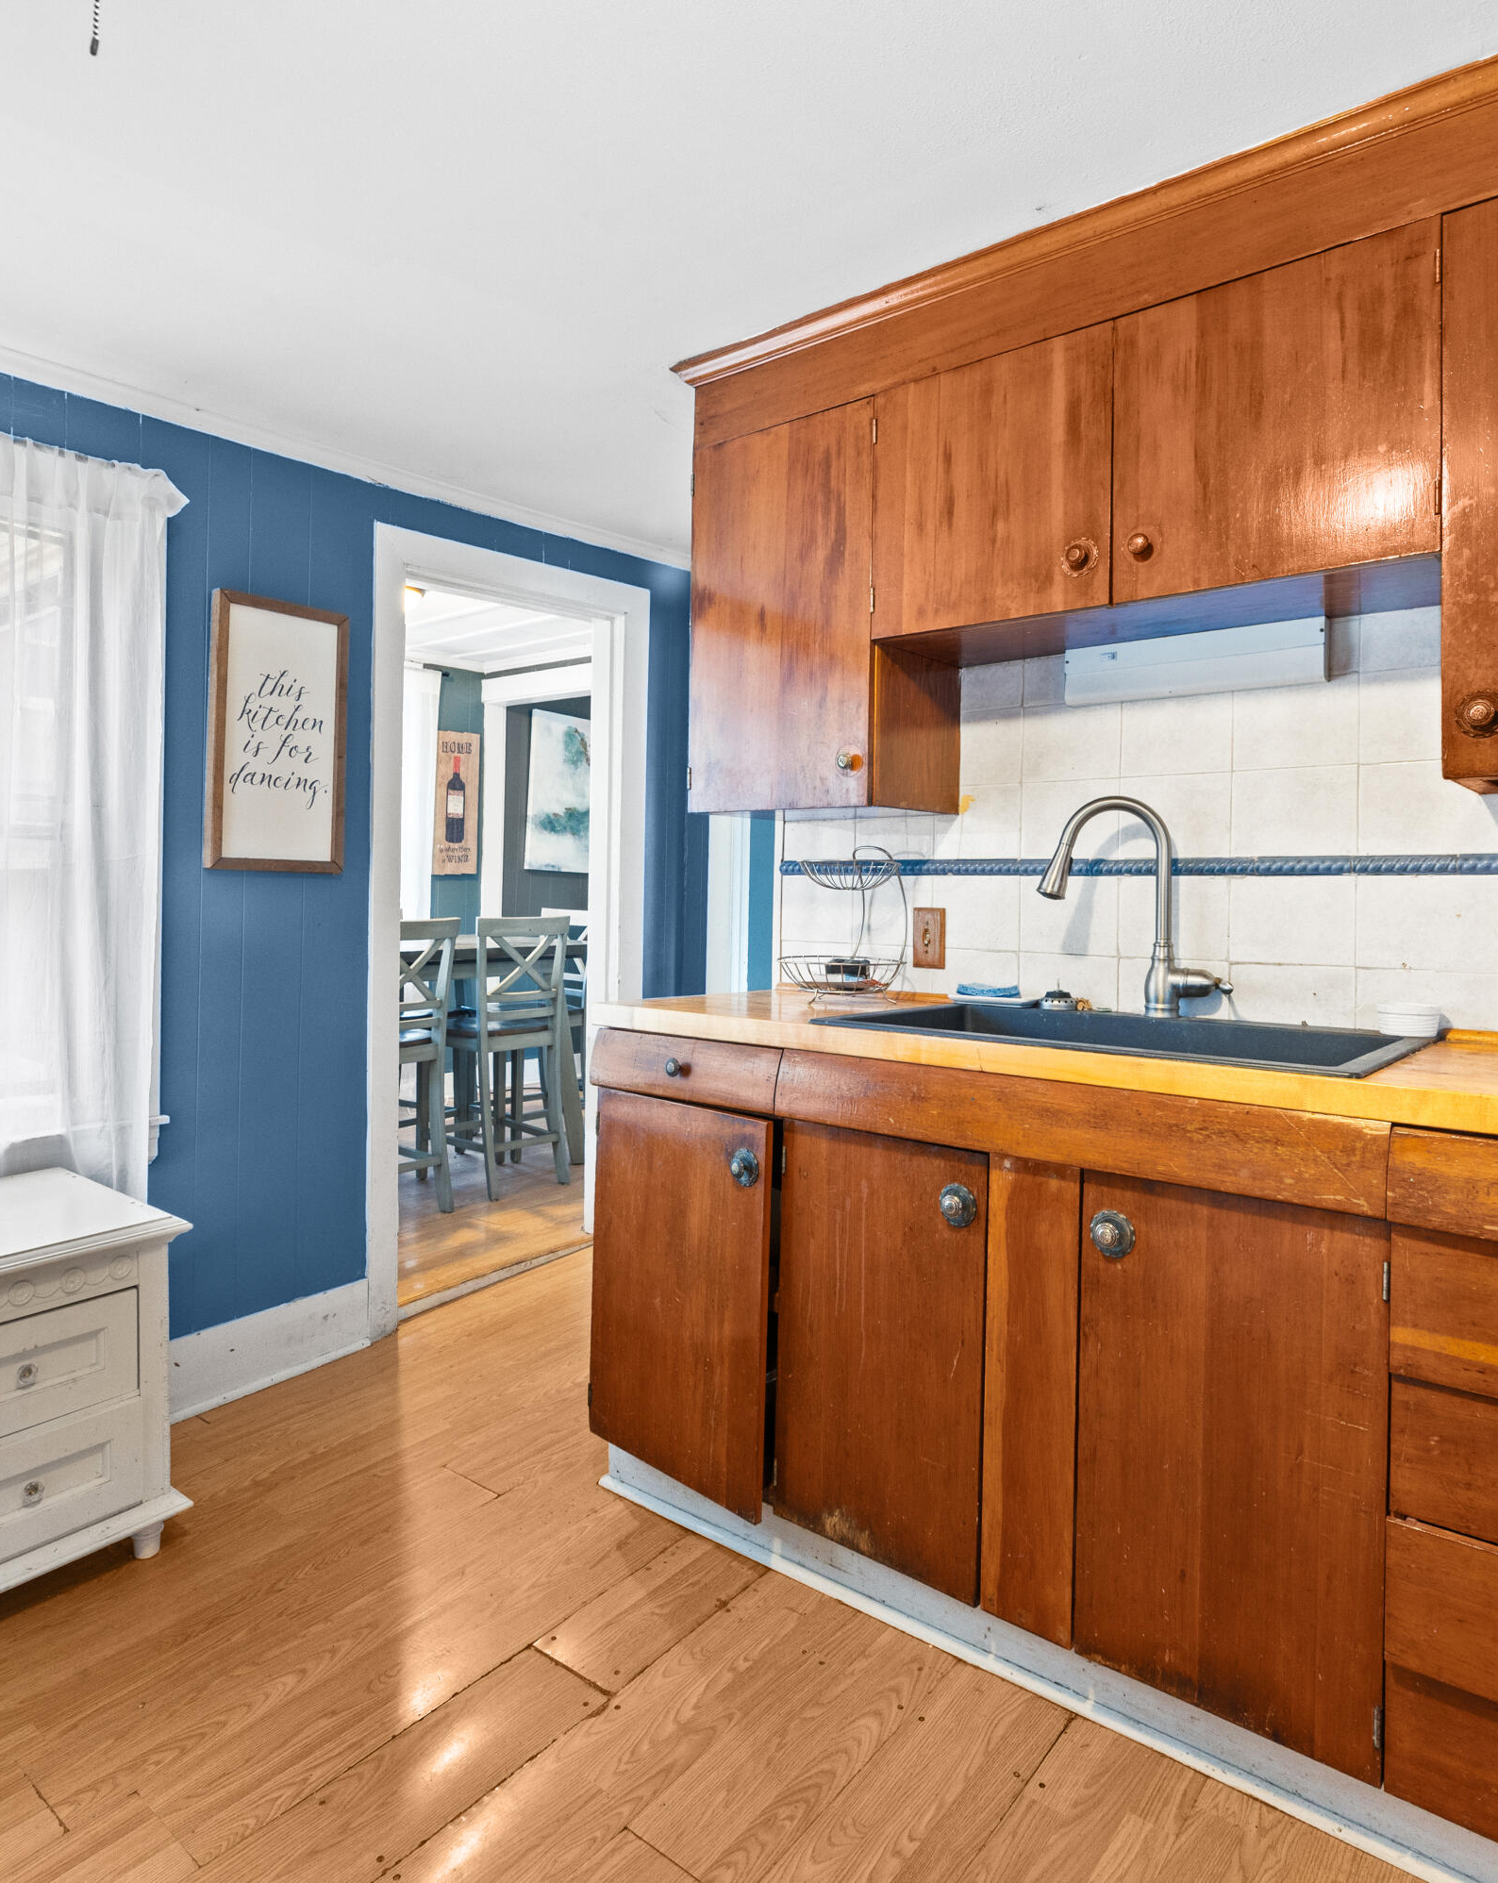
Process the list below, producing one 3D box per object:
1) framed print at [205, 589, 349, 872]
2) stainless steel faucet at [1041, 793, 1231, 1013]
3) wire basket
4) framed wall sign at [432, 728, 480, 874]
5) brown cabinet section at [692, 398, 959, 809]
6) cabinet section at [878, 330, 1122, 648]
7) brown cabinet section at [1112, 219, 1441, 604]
[{"bbox_3d":[-1.107,-0.493,2.580,0.030,0.625,0.320,2,2,38],"label":"framed print"},{"bbox_3d":[0.655,-0.062,1.868,0.300,0.380,0.130,0,1,-9],"label":"stainless steel faucet"},{"bbox_3d":[0.191,-0.033,2.180,0.250,0.320,0.250,1,1,0],"label":"wire basket"},{"bbox_3d":[-1.518,-0.716,5.700,0.030,0.745,0.280,2,2,38],"label":"framed wall sign"},{"bbox_3d":[0.157,-0.635,2.275,0.443,0.744,0.337,2,4,38],"label":"brown cabinet section"},{"bbox_3d":[0.505,-0.766,1.997,0.436,0.434,0.337,2,4,38],"label":"cabinet section"},{"bbox_3d":[0.850,-0.751,1.728,0.436,0.434,0.337,2,4,38],"label":"brown cabinet section"}]

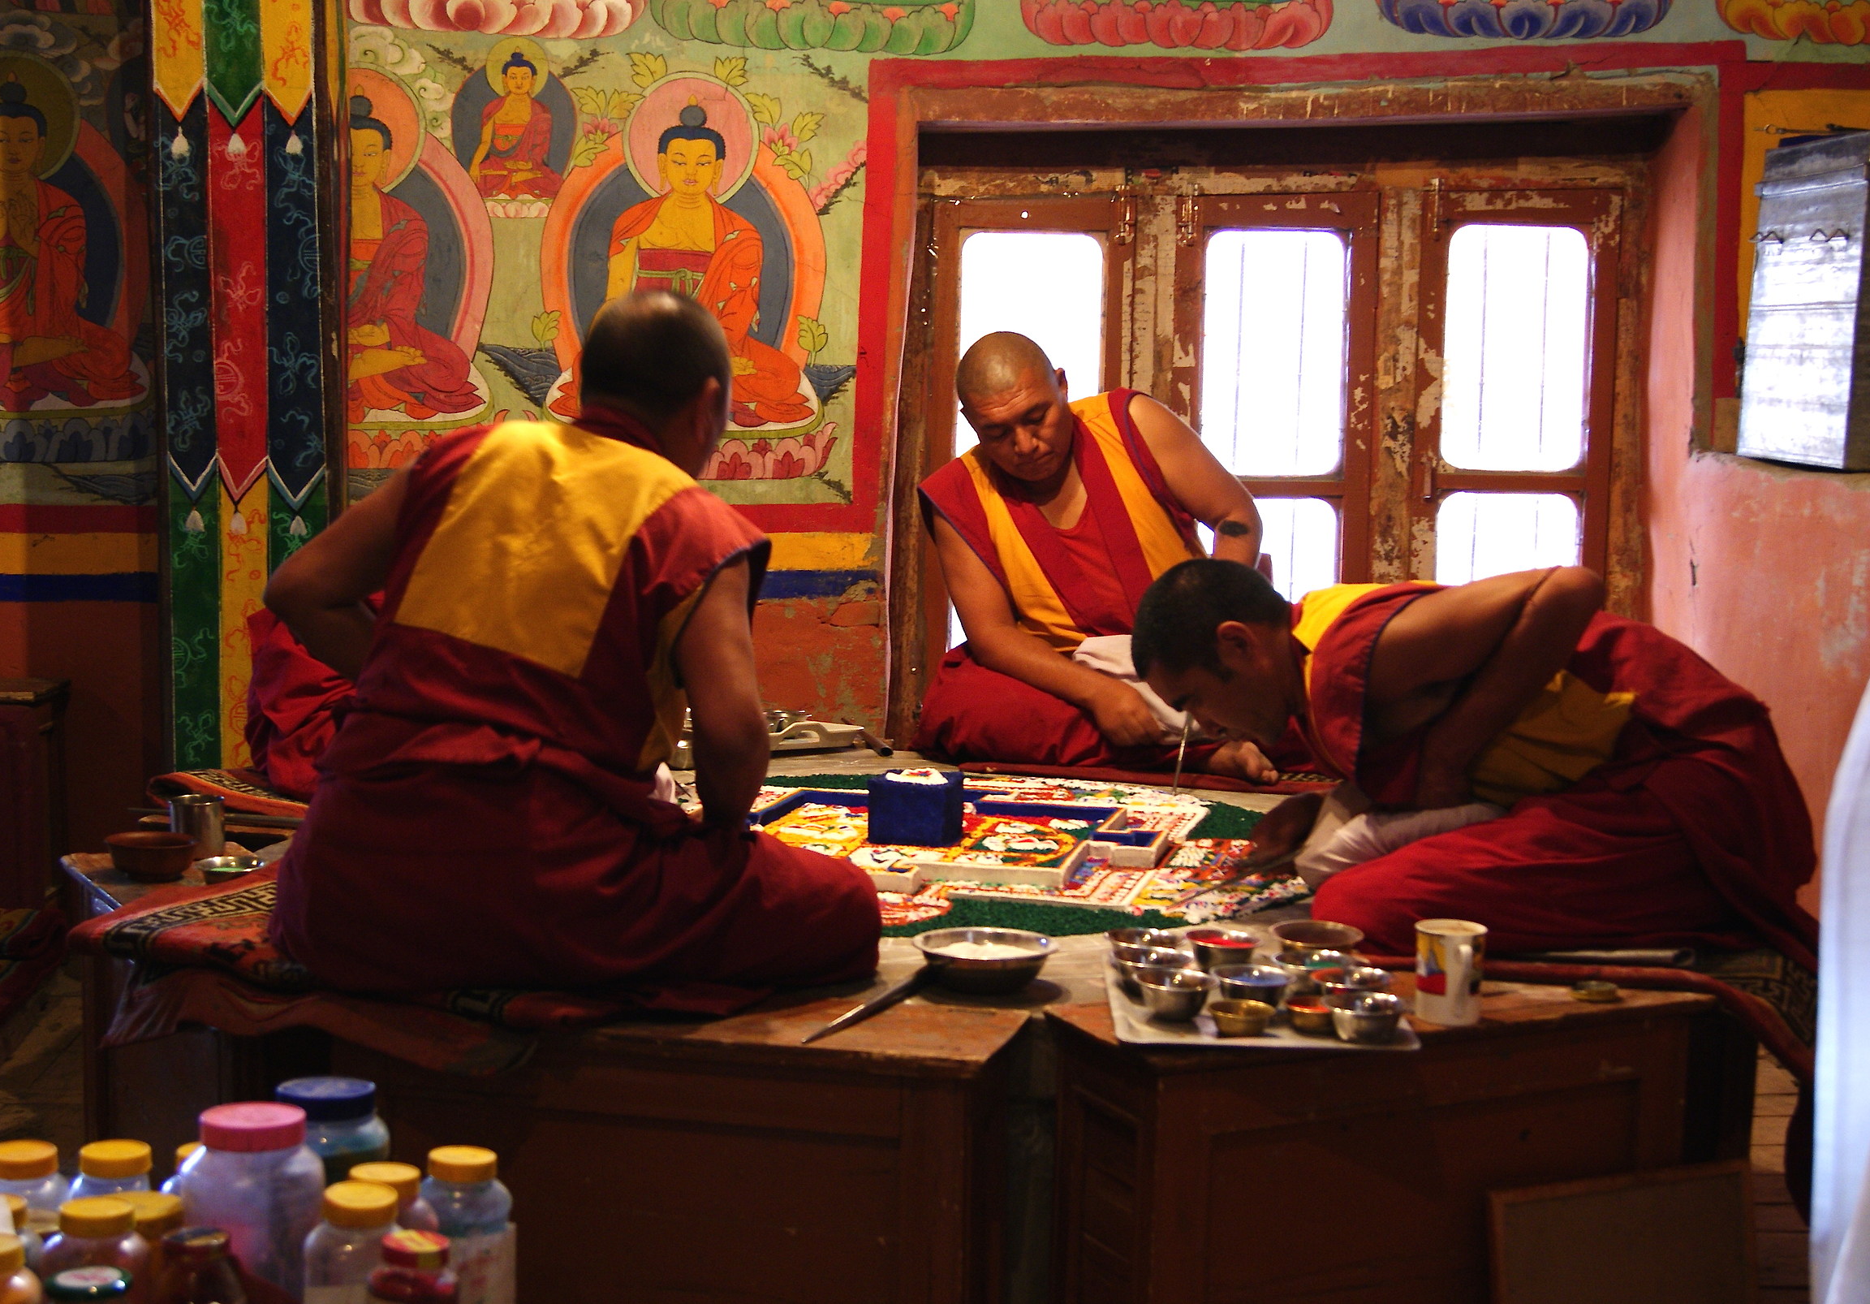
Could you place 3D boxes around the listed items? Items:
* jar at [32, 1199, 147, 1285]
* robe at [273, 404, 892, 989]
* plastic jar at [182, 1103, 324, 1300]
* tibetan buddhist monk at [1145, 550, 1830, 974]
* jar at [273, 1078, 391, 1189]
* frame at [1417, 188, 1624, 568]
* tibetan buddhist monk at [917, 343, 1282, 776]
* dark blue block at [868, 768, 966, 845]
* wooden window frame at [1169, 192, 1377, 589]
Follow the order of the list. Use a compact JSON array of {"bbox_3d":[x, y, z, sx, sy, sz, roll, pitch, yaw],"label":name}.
[{"bbox_3d":[-0.720,0.555,2.429,0.094,0.155,0.094,0,7,0],"label":"jar"},{"bbox_3d":[-0.436,0.019,3.369,0.670,0.630,0.580,5,8,32],"label":"robe"},{"bbox_3d":[-0.607,0.507,2.512,0.126,0.190,0.126,1,7,0],"label":"plastic jar"},{"bbox_3d":[0.693,0.094,3.541,0.800,0.450,0.560,3,8,20],"label":"tibetan buddhist monk"},{"bbox_3d":[-0.570,0.501,2.642,0.118,0.190,0.118,1,7,0],"label":"jar"},{"bbox_3d":[1.070,-0.387,5.190,0.375,0.920,0.060,1,7,0],"label":"frame"},{"bbox_3d":[0.298,-0.182,4.662,0.660,0.710,0.550,2,7,10],"label":"tibetan buddhist monk"},{"bbox_3d":[-0.024,0.221,3.981,0.105,0.091,0.105,3,7,15],"label":"dark blue block"},{"bbox_3d":[0.633,-0.394,5.309,0.375,0.920,0.060,1,7,0],"label":"wooden window frame"}]

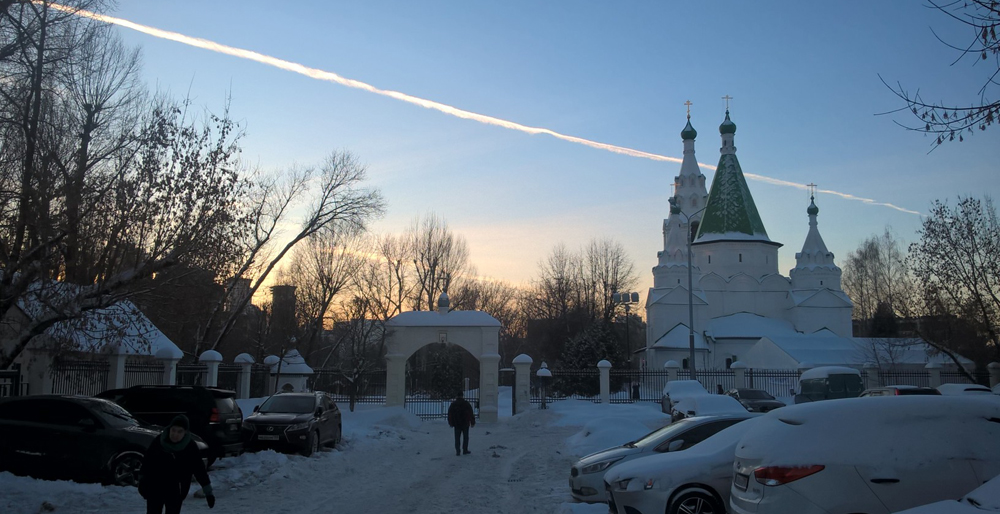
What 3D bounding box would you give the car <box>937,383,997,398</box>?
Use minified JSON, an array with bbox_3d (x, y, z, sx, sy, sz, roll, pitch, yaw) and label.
[{"bbox_3d":[22.200,7.068,39.000,1.780,1.620,4.400,0,-9,0],"label":"car"}]

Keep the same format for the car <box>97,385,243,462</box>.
[{"bbox_3d":[-8.450,3.809,17.638,4.750,1.870,1.900,0,-8,1],"label":"car"}]

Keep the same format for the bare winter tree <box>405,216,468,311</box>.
[{"bbox_3d":[-6.100,4.695,78.125,6.200,17.300,6.200,0,-8,0],"label":"bare winter tree"}]

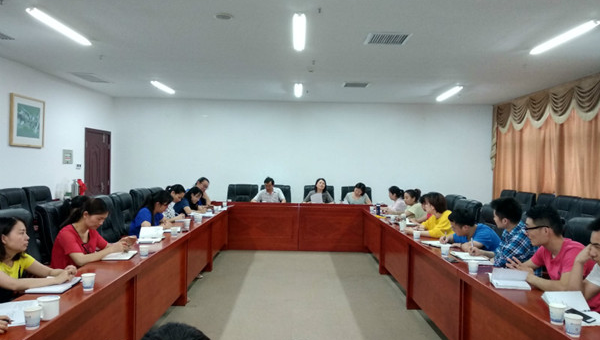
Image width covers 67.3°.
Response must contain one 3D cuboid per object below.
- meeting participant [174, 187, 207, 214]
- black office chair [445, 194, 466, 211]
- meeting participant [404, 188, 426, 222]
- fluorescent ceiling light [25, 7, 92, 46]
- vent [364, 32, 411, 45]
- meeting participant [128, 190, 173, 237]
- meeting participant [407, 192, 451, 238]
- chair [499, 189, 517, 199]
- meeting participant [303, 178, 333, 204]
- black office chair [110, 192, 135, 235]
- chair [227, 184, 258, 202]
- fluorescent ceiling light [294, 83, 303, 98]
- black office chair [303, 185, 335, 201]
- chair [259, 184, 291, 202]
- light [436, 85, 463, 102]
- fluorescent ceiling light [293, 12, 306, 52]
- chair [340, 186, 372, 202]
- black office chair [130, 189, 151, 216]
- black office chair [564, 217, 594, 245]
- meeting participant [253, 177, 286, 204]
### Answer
[{"bbox_3d":[-1.629,0.837,6.840,0.750,1.140,0.500,1,0,-1],"label":"meeting participant"},{"bbox_3d":[2.003,0.915,6.750,0.700,1.080,0.620,1,1,-1],"label":"black office chair"},{"bbox_3d":[1.582,0.882,6.739,0.750,1.180,0.500,1,0,-1],"label":"meeting participant"},{"bbox_3d":[-2.558,-1.526,4.888,0.135,0.075,1.240,1,0,-1],"label":"fluorescent ceiling light"},{"bbox_3d":[1.010,-1.518,5.245,0.474,0.040,0.463,1,0,-1],"label":"vent"},{"bbox_3d":[-1.653,0.807,4.942,0.700,1.167,0.500,1,0,-1],"label":"meeting participant"},{"bbox_3d":[1.548,0.860,4.970,0.820,1.210,0.550,1,1,-1],"label":"meeting participant"},{"bbox_3d":[3.771,0.922,8.665,0.660,1.074,0.610,1,0,-1],"label":"chair"},{"bbox_3d":[0.342,0.782,8.487,0.560,1.240,0.750,1,1,-1],"label":"meeting participant"},{"bbox_3d":[-2.100,0.840,5.891,0.700,1.080,0.620,1,1,-1],"label":"black office chair"},{"bbox_3d":[-1.106,0.833,8.518,0.610,1.074,0.660,1,0,-1],"label":"chair"},{"bbox_3d":[-0.032,-1.512,8.681,0.135,0.075,1.270,1,0,-1],"label":"fluorescent ceiling light"},{"bbox_3d":[0.337,0.860,8.698,0.620,1.080,0.700,1,1,-1],"label":"black office chair"},{"bbox_3d":[-0.472,0.845,8.524,0.610,1.074,0.660,1,0,-1],"label":"chair"},{"bbox_3d":[2.780,-1.438,8.418,0.130,0.080,1.220,1,1,-1],"label":"light"},{"bbox_3d":[-0.012,-1.457,4.795,0.130,0.080,1.220,1,1,-1],"label":"fluorescent ceiling light"},{"bbox_3d":[1.133,0.903,8.835,0.610,1.120,0.680,1,0,-1],"label":"chair"},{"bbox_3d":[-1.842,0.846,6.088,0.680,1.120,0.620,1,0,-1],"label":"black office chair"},{"bbox_3d":[2.077,0.933,3.748,0.660,1.074,0.610,1,0,-1],"label":"black office chair"},{"bbox_3d":[-0.593,0.763,8.469,0.600,1.240,0.750,1,1,-1],"label":"meeting participant"}]

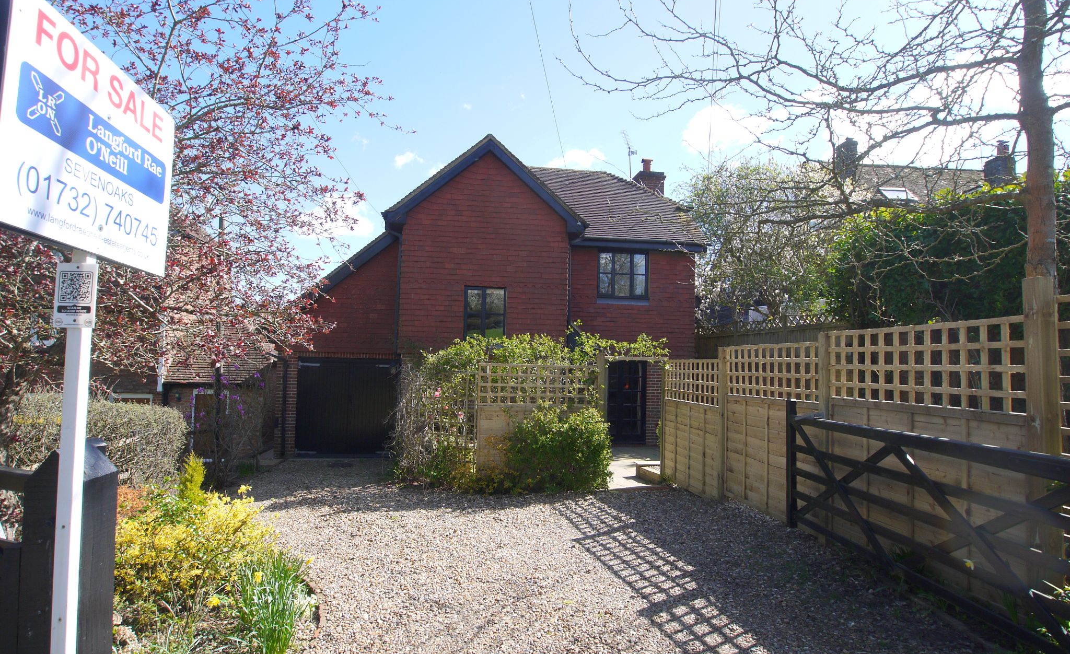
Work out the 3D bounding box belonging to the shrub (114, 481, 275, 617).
[{"bbox_3d":[-2.345,1.384,3.720,1.120,0.740,1.000,1,-3,0],"label":"shrub"}]

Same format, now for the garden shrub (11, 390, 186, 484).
[{"bbox_3d":[-5.899,1.474,7.500,2.500,1.150,1.050,1,-3,0],"label":"garden shrub"}]

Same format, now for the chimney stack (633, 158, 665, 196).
[{"bbox_3d":[3.585,-4.601,17.419,0.760,1.350,0.850,2,-3,-8],"label":"chimney stack"}]

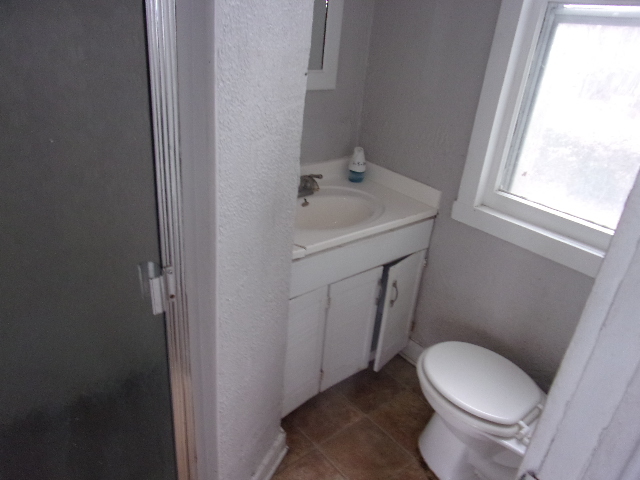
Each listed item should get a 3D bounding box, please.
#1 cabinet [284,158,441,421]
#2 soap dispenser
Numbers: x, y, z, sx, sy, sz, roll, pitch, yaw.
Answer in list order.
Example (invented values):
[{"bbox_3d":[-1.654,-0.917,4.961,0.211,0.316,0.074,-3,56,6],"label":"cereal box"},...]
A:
[{"bbox_3d":[-0.006,0.203,2.154,0.882,0.972,0.562,-16,33,-34],"label":"cabinet"},{"bbox_3d":[0.193,-0.386,2.282,0.087,0.172,0.078,-3,28,-14],"label":"soap dispenser"}]

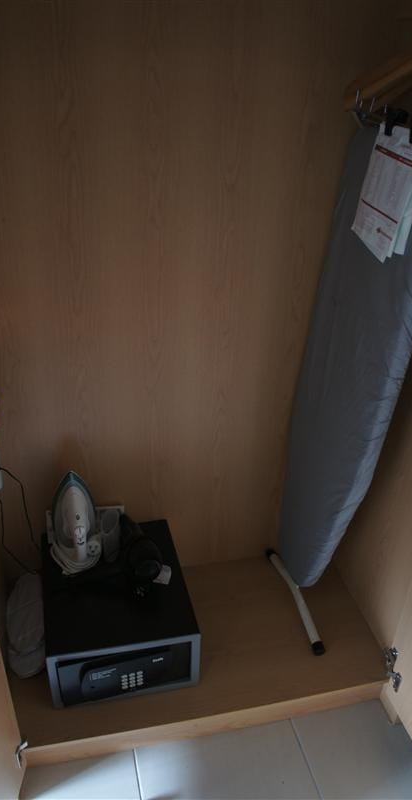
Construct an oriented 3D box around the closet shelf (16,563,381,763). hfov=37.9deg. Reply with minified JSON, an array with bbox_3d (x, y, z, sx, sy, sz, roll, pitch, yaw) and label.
[{"bbox_3d":[-0.033,0.656,1.628,0.950,0.076,0.500,-4,30,-13],"label":"closet shelf"}]

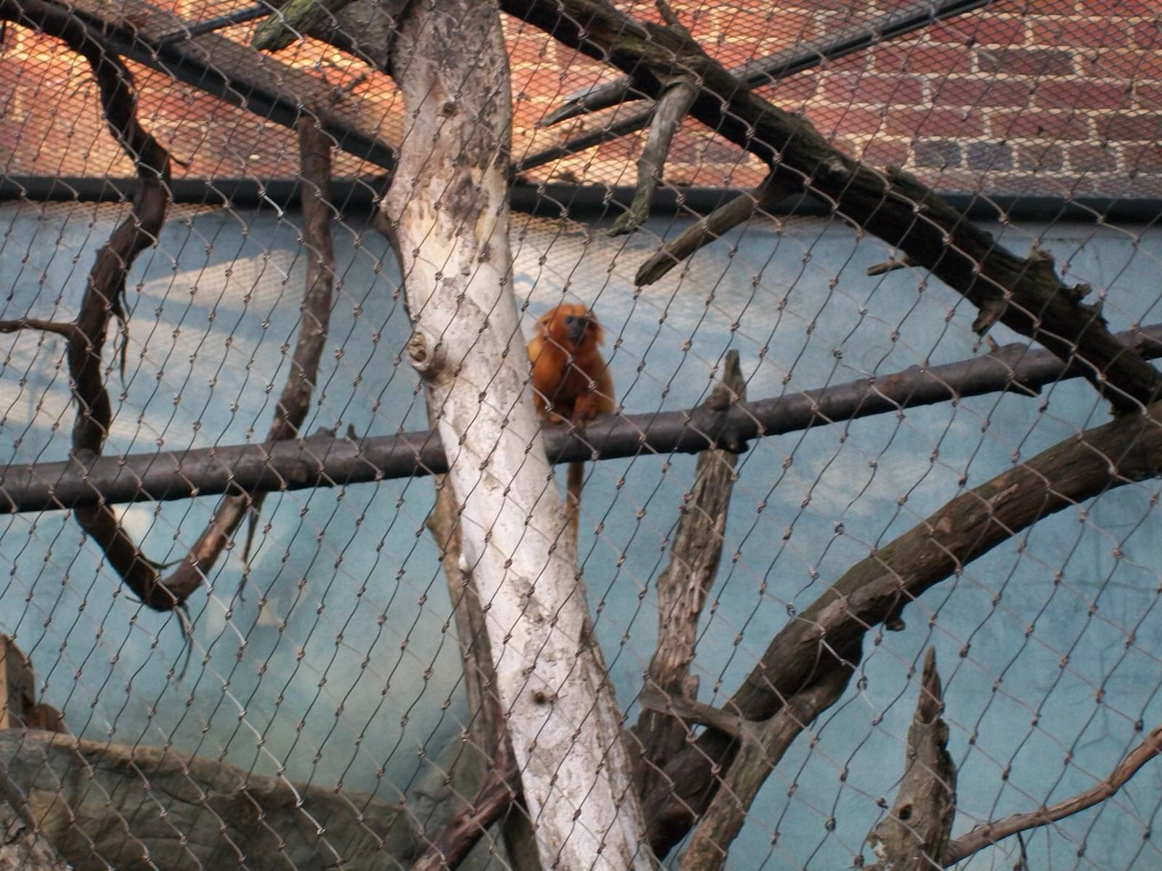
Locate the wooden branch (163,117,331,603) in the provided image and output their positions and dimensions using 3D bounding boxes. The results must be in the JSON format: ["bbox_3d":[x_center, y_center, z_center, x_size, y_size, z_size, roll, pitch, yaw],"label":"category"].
[{"bbox_3d":[-0.549,-0.119,6.450,0.159,0.903,0.130,17,-7,0],"label":"wooden branch"}]

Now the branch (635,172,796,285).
[{"bbox_3d":[0.225,-0.340,5.990,0.332,0.055,0.055,-32,1,-22],"label":"branch"}]

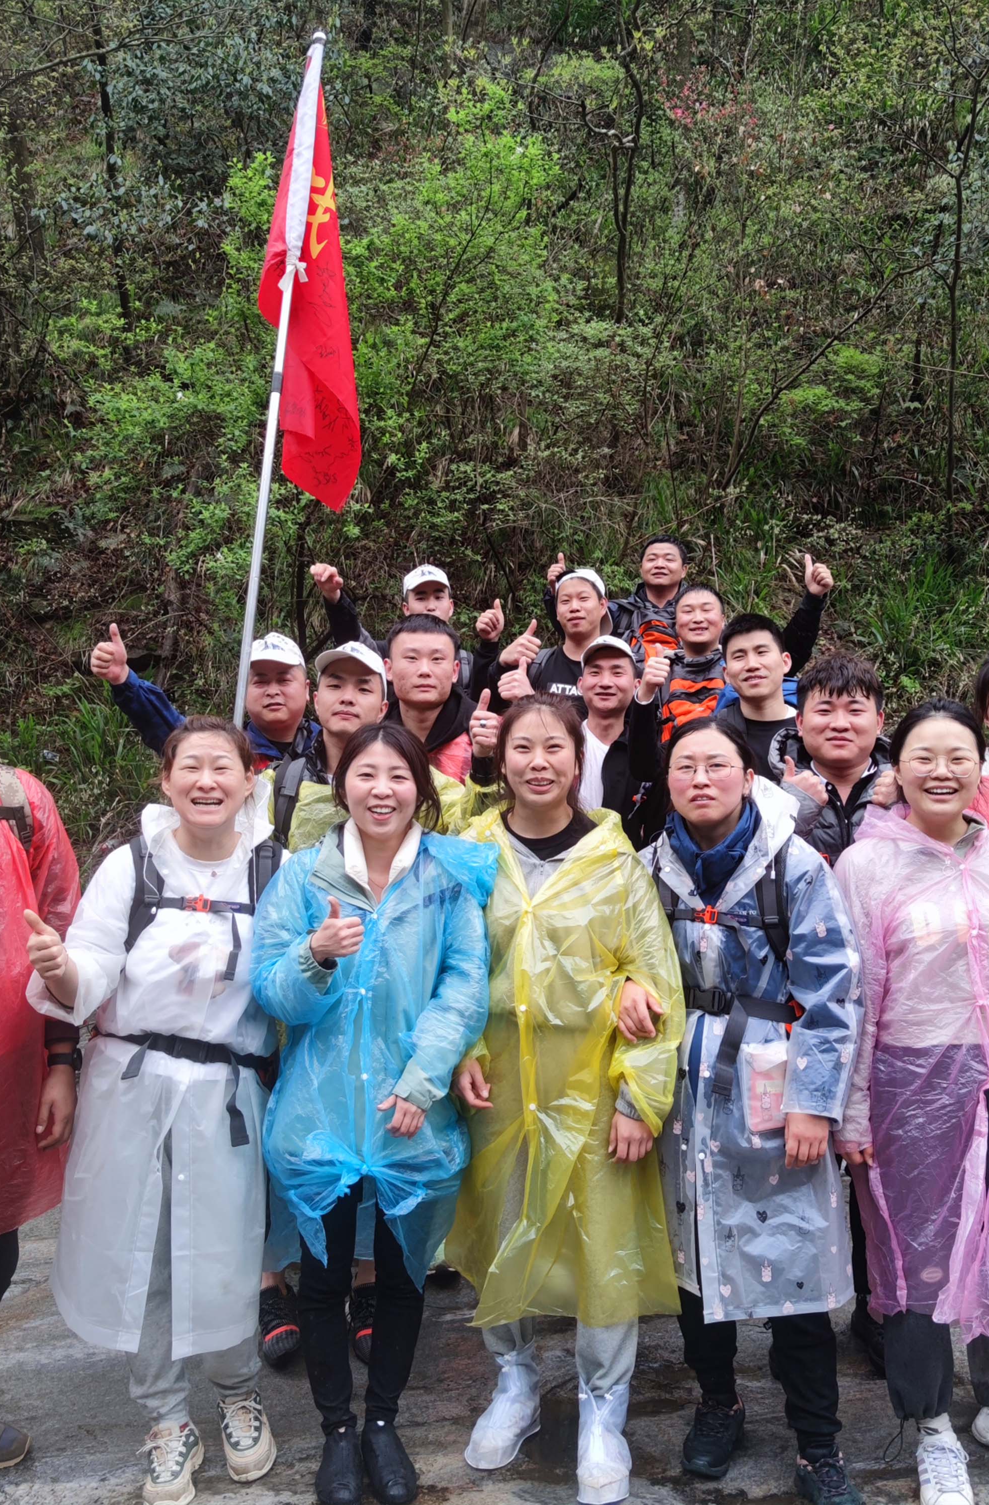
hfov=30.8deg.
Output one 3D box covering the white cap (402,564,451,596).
[{"bbox_3d":[-0.236,-0.602,6.300,0.175,0.125,0.250,0,4,-6],"label":"white cap"}]

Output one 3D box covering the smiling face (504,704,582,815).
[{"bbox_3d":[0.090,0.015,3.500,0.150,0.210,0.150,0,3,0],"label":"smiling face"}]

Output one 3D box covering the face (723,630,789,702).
[{"bbox_3d":[0.696,-0.229,4.780,0.170,0.200,0.140,-8,5,19],"label":"face"}]

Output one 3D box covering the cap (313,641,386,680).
[{"bbox_3d":[-0.353,-0.222,4.400,0.175,0.130,0.250,3,2,0],"label":"cap"}]

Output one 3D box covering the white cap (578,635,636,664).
[{"bbox_3d":[0.334,-0.300,5.250,0.175,0.125,0.250,0,4,6],"label":"white cap"}]

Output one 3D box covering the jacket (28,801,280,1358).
[{"bbox_3d":[-0.692,0.673,3.700,0.550,1.150,0.420,0,4,-6],"label":"jacket"}]

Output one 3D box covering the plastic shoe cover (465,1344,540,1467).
[{"bbox_3d":[0.021,1.343,3.780,0.110,0.190,0.280,4,9,28],"label":"plastic shoe cover"}]

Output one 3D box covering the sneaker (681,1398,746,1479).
[{"bbox_3d":[0.468,1.420,3.760,0.100,0.120,0.255,1,2,19],"label":"sneaker"}]

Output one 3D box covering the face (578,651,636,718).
[{"bbox_3d":[0.333,-0.201,5.300,0.170,0.195,0.140,0,4,5],"label":"face"}]

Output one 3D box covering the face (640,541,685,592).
[{"bbox_3d":[0.642,-0.708,6.850,0.170,0.195,0.140,1,5,14],"label":"face"}]

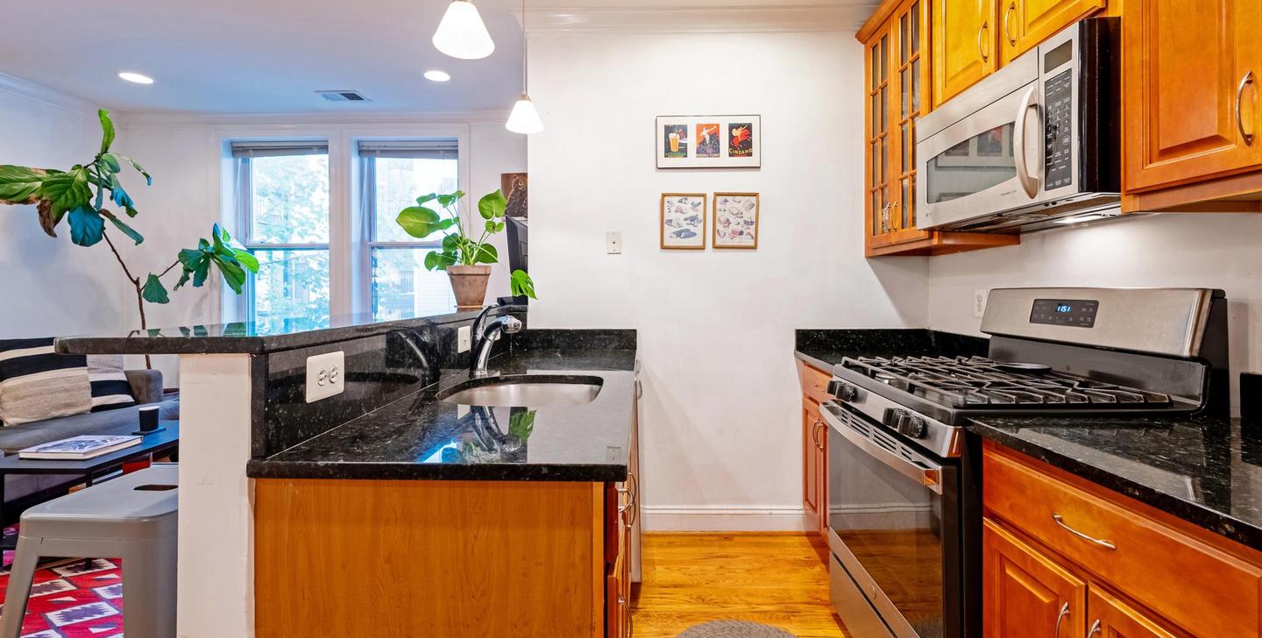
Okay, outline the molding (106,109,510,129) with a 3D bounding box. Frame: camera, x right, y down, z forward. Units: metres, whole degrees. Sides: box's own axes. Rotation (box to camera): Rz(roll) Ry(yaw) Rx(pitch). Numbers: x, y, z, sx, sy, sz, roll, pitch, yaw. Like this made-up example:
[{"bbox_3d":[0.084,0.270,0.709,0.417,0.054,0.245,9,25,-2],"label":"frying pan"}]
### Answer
[{"bbox_3d":[-2.338,-1.503,3.684,3.149,0.090,0.080,0,2,2],"label":"molding"}]

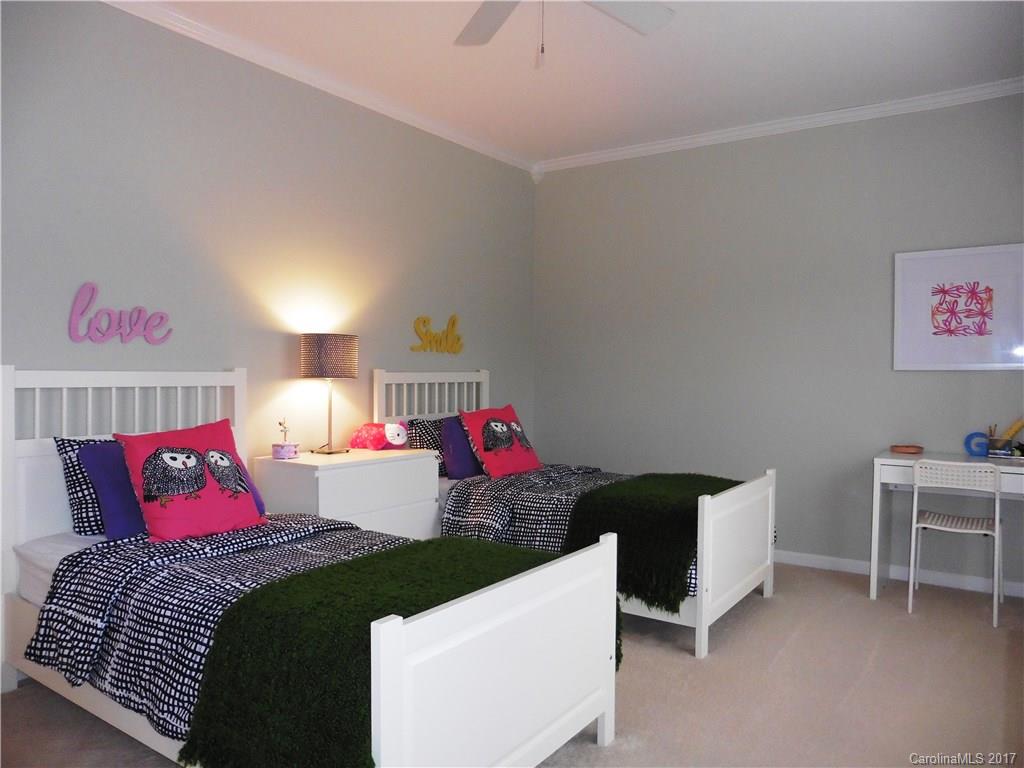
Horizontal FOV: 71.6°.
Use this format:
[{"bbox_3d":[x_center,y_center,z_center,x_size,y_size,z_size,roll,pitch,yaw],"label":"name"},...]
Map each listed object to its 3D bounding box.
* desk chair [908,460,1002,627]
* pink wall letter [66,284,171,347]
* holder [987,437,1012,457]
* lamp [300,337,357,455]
[{"bbox_3d":[2.262,0.758,3.616,0.390,0.770,0.480,1,1,36],"label":"desk chair"},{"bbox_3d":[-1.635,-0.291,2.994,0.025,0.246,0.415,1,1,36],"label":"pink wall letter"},{"bbox_3d":[2.575,0.338,3.749,0.105,0.105,0.090,1,1,36],"label":"holder"},{"bbox_3d":[-0.933,0.042,3.652,0.285,0.615,0.285,0,1,0],"label":"lamp"}]

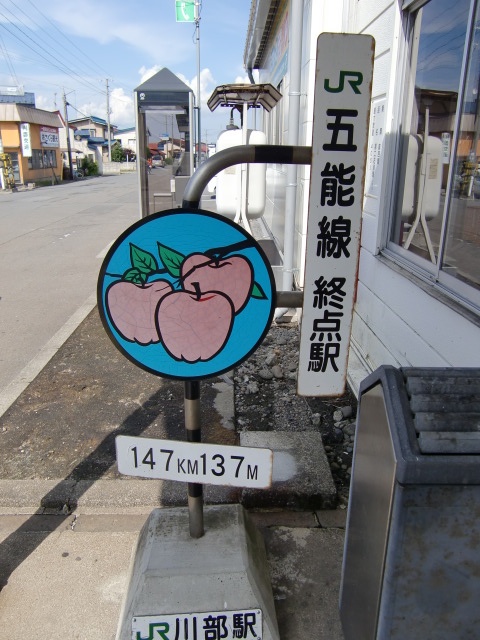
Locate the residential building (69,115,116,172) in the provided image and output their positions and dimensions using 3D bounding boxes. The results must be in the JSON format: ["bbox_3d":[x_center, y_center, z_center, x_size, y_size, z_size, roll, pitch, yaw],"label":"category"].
[{"bbox_3d":[-16.030,-19.640,57.310,4.900,5.700,7.000,0,18,-2],"label":"residential building"}]

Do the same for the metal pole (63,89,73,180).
[{"bbox_3d":[-10.677,-11.421,32.056,0.250,5.400,0.250,0,18,-2],"label":"metal pole"}]

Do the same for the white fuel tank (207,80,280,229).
[{"bbox_3d":[0.021,-1.087,4.900,0.620,1.980,1.300,0,17,-1],"label":"white fuel tank"}]

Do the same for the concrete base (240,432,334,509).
[{"bbox_3d":[0.225,0.741,2.646,0.445,0.095,0.570,0,18,-2],"label":"concrete base"}]

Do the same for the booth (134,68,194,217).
[{"bbox_3d":[-1.199,-2.667,8.616,0.900,2.700,0.880,0,18,-2],"label":"booth"}]

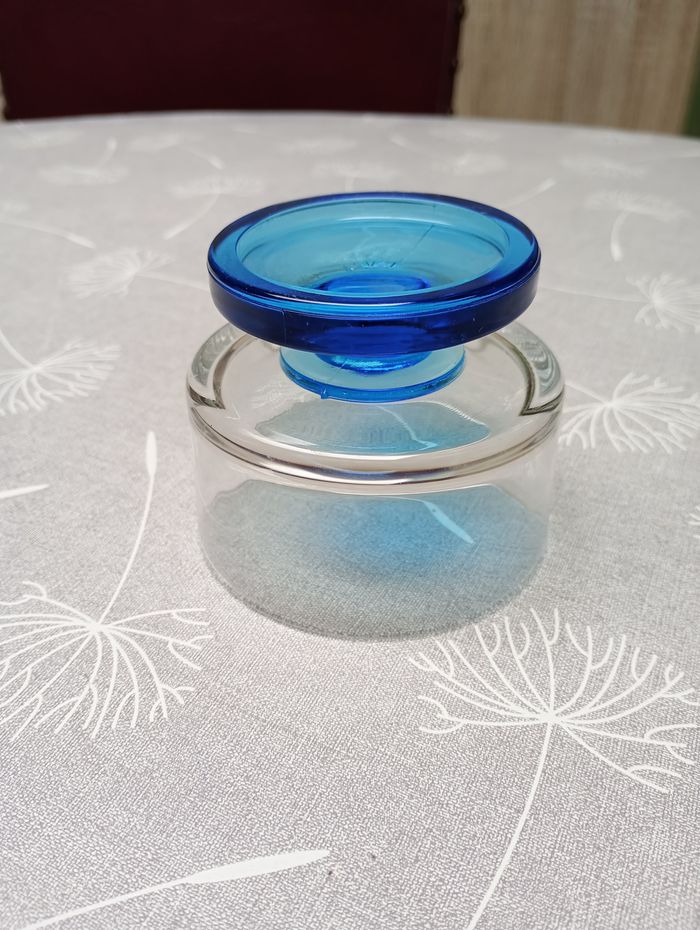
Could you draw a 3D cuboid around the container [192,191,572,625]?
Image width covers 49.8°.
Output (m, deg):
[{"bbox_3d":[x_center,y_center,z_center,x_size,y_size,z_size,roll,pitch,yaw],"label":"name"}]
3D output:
[{"bbox_3d":[0.006,-0.019,0.189,0.097,0.077,0.097,-1,37,1],"label":"container"}]

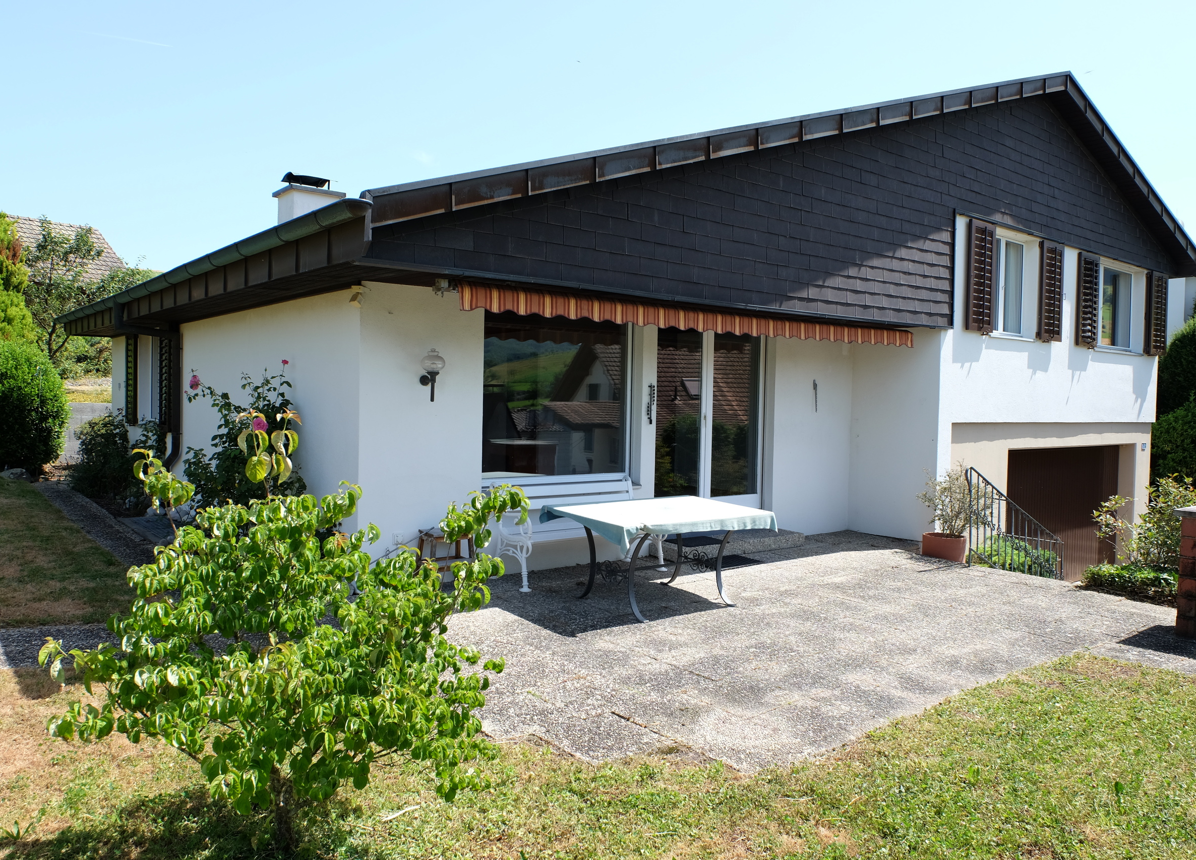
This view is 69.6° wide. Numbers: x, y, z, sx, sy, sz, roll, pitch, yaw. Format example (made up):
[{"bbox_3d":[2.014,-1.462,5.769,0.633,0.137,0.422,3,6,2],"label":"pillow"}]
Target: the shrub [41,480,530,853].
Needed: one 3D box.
[{"bbox_3d":[-1.096,0.786,2.982,1.620,1.376,1.500,0,2,-20],"label":"shrub"}]

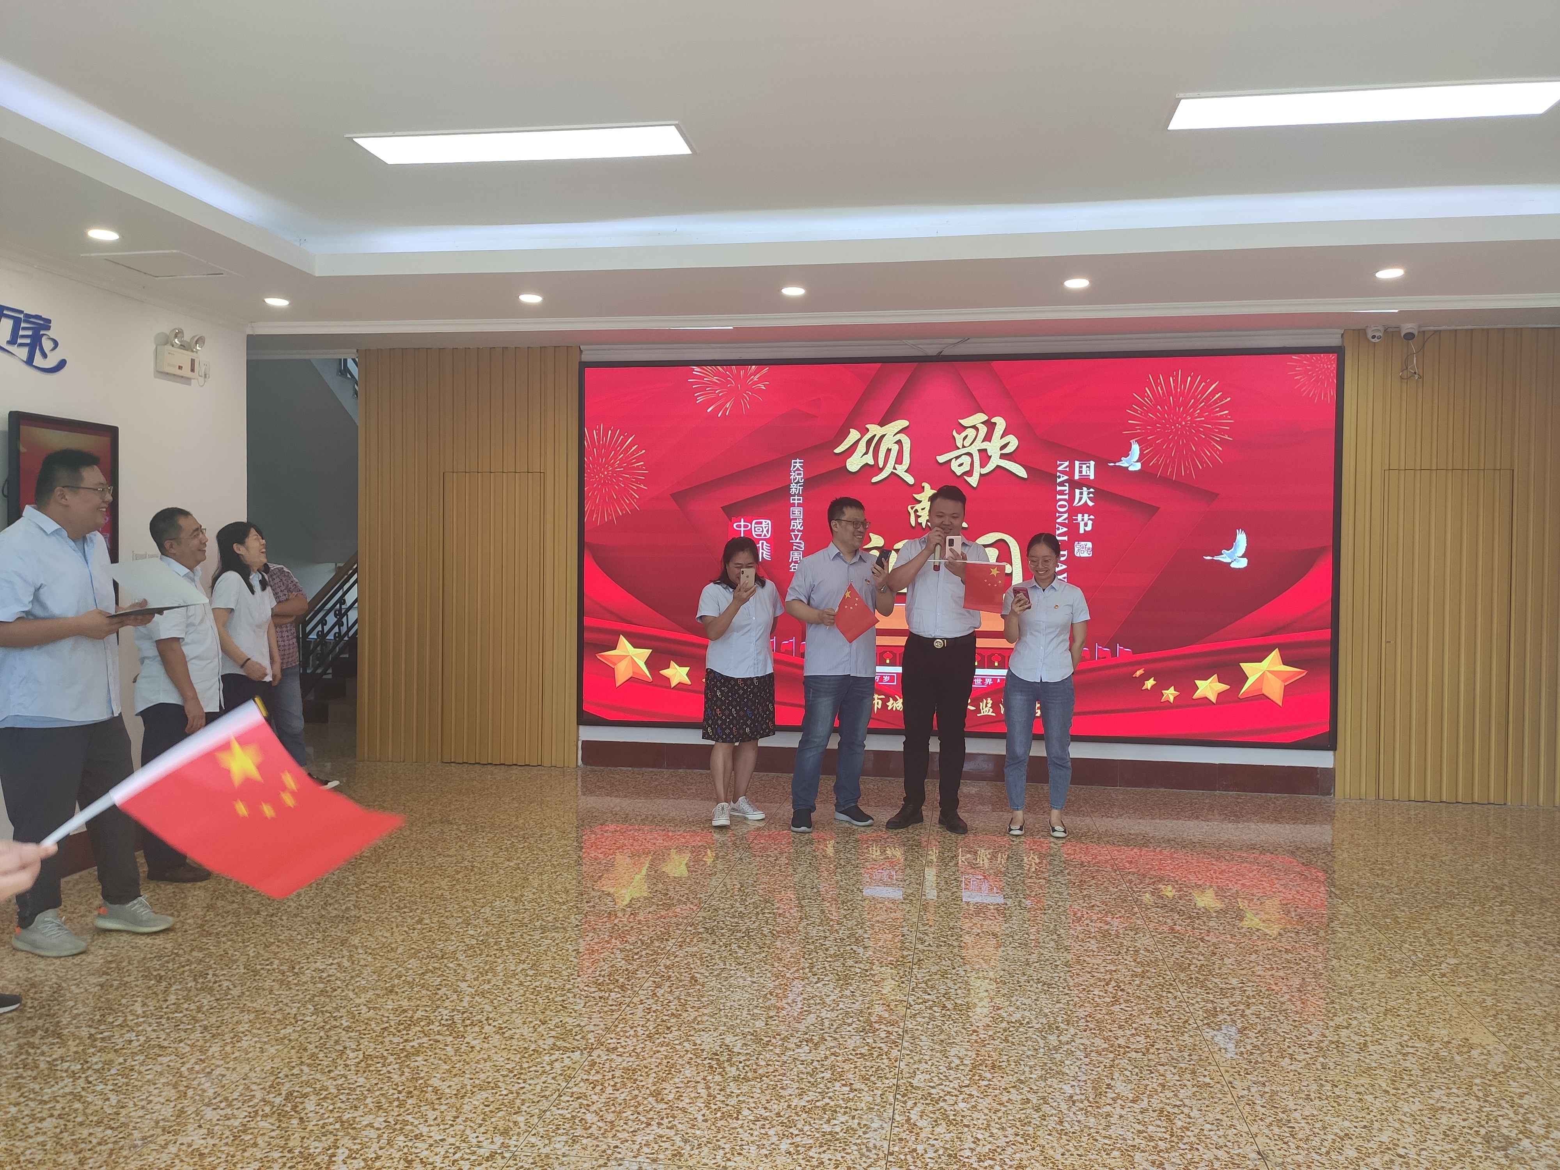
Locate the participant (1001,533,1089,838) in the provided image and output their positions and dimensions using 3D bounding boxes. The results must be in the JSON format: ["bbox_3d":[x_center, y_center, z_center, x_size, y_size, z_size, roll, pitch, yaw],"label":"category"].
[{"bbox_3d":[1.384,0.524,6.119,0.480,1.580,0.360,1,1,12],"label":"participant"}]

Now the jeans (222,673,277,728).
[{"bbox_3d":[-2.636,0.800,5.790,0.320,0.800,0.380,1,1,0],"label":"jeans"}]

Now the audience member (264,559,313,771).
[{"bbox_3d":[-2.874,0.410,6.732,0.400,1.680,0.480,1,1,32],"label":"audience member"}]

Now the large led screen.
[{"bbox_3d":[1.043,-0.248,7.587,4.860,2.460,0.100,1,1,9],"label":"large led screen"}]

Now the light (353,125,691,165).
[{"bbox_3d":[-0.919,-1.595,4.209,1.200,0.050,0.300,1,1,9],"label":"light"}]

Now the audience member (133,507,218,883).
[{"bbox_3d":[-2.654,0.471,5.160,0.370,1.620,0.470,0,1,-15],"label":"audience member"}]

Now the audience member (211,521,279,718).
[{"bbox_3d":[-2.632,0.470,5.784,0.360,1.590,0.430,1,1,0],"label":"audience member"}]

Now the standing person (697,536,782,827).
[{"bbox_3d":[-0.216,0.514,6.389,0.440,1.550,0.380,0,1,-26],"label":"standing person"}]

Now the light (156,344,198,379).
[{"bbox_3d":[-2.946,-1.098,5.741,0.060,0.140,0.245,1,1,9],"label":"light"}]

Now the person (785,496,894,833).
[{"bbox_3d":[0.312,0.412,6.315,0.540,1.770,0.410,0,1,-22],"label":"person"}]

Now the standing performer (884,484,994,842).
[{"bbox_3d":[0.836,0.390,6.253,0.580,1.830,0.440,1,1,15],"label":"standing performer"}]

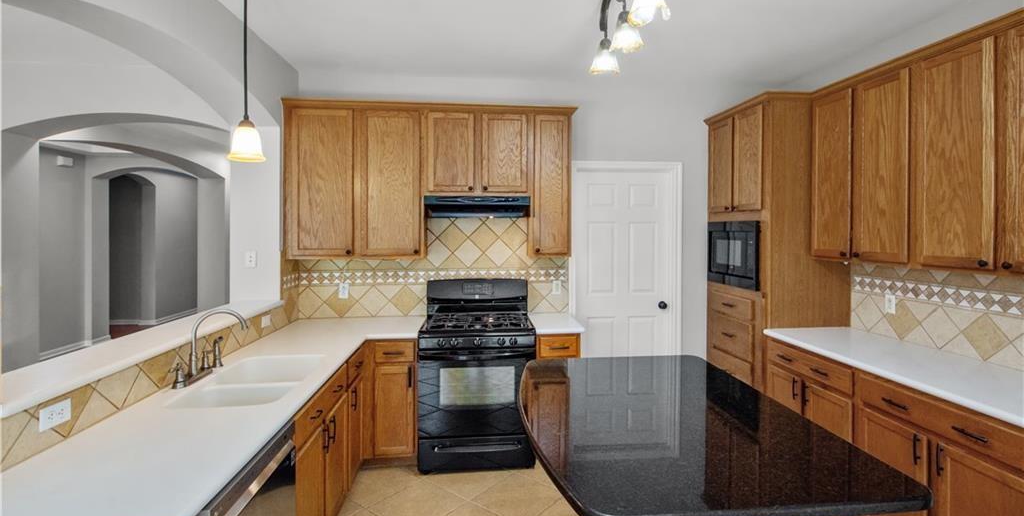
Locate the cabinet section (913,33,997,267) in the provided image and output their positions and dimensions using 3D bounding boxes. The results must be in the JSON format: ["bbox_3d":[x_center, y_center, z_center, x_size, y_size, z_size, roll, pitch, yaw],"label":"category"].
[{"bbox_3d":[2.196,-0.461,2.269,0.321,1.013,0.378,0,3,-5],"label":"cabinet section"}]

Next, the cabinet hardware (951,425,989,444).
[{"bbox_3d":[1.771,0.686,1.871,0.030,0.014,0.138,0,2,-5],"label":"cabinet hardware"}]

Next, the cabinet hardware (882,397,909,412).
[{"bbox_3d":[1.740,0.663,2.195,0.030,0.014,0.135,0,2,-5],"label":"cabinet hardware"}]

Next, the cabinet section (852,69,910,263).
[{"bbox_3d":[2.160,-0.482,2.654,0.321,1.008,0.344,0,3,-5],"label":"cabinet section"}]

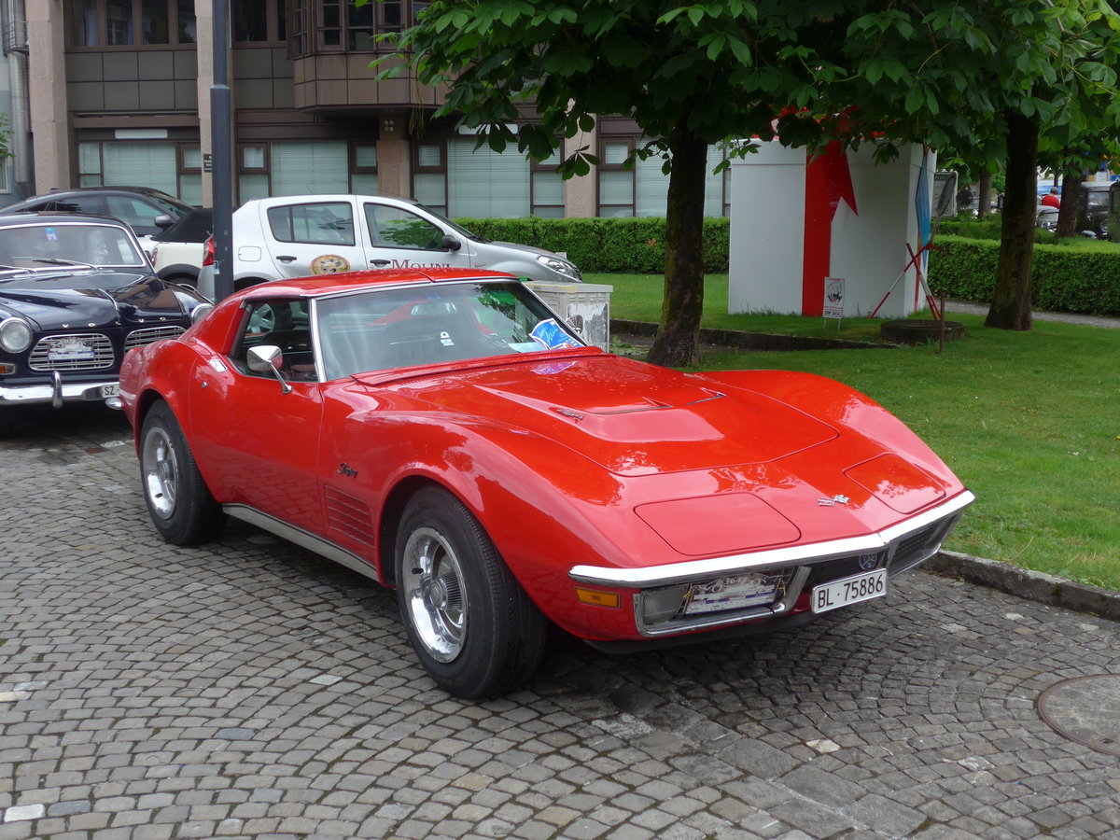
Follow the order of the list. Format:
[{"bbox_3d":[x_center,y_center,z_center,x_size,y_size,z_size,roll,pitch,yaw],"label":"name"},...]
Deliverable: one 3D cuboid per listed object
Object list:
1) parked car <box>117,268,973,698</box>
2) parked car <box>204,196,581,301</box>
[{"bbox_3d":[-0.409,0.017,5.843,1.760,1.214,4.635,-8,12,-34],"label":"parked car"},{"bbox_3d":[-1.865,-1.649,15.100,4.020,1.534,1.746,0,8,-5],"label":"parked car"}]

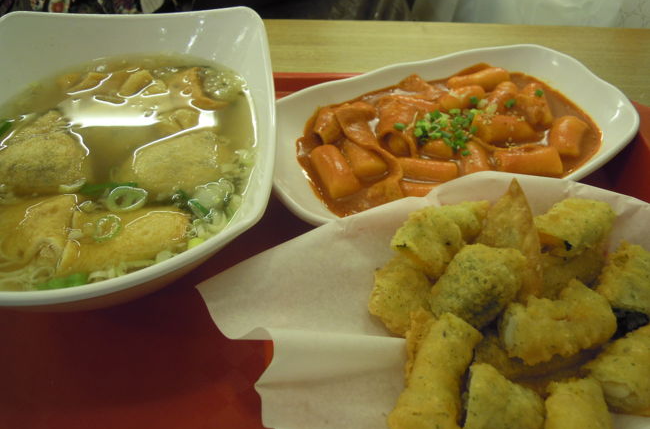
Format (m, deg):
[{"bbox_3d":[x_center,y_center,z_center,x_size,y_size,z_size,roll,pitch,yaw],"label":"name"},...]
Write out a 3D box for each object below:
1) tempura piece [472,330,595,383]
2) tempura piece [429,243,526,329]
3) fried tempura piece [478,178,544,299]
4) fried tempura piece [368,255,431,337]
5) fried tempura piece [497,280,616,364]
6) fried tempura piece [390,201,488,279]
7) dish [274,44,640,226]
[{"bbox_3d":[0.113,0.074,0.285,0.063,0.026,0.036,-8,50,-6],"label":"tempura piece"},{"bbox_3d":[0.073,0.035,0.253,0.046,0.030,0.033,-35,59,-25],"label":"tempura piece"},{"bbox_3d":[0.100,0.013,0.282,0.036,0.062,0.018,2,11,1],"label":"fried tempura piece"},{"bbox_3d":[0.039,0.041,0.271,0.030,0.027,0.042,-16,53,-12],"label":"fried tempura piece"},{"bbox_3d":[0.109,0.050,0.245,0.052,0.028,0.031,-17,53,-14],"label":"fried tempura piece"},{"bbox_3d":[0.061,0.013,0.282,0.053,0.028,0.031,-29,57,-22],"label":"fried tempura piece"},{"bbox_3d":[0.090,-0.050,0.372,0.258,0.042,0.150,-13,52,-10],"label":"dish"}]

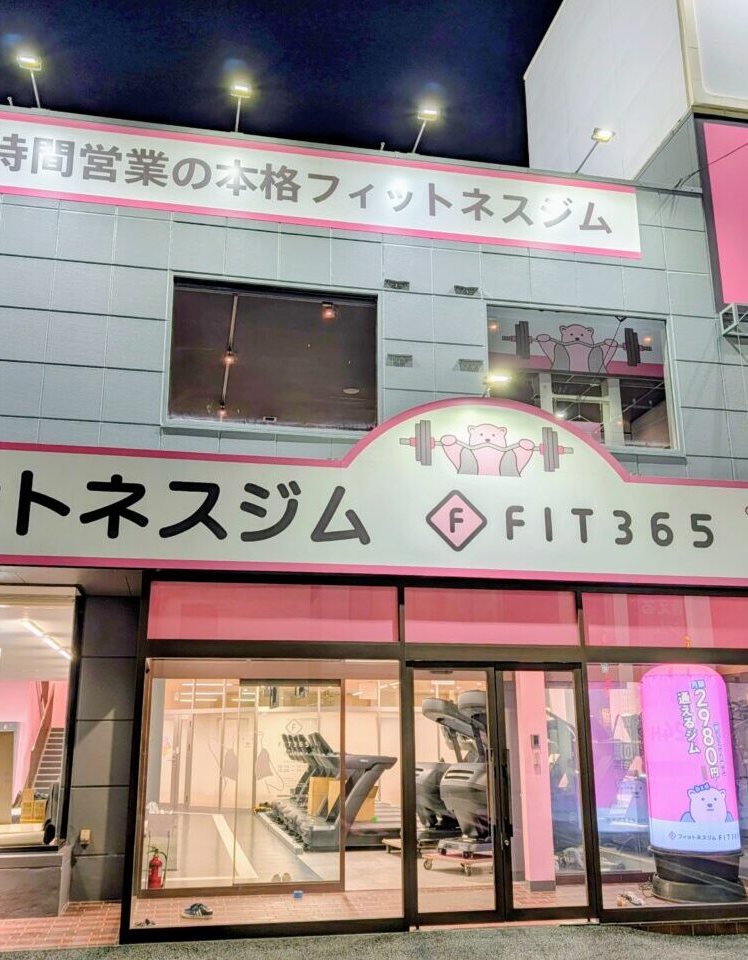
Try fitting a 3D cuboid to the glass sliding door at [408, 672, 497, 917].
[{"bbox_3d":[0.692,2.584,7.419,0.769,2.006,0.050,3,-15,-11],"label":"glass sliding door"}]

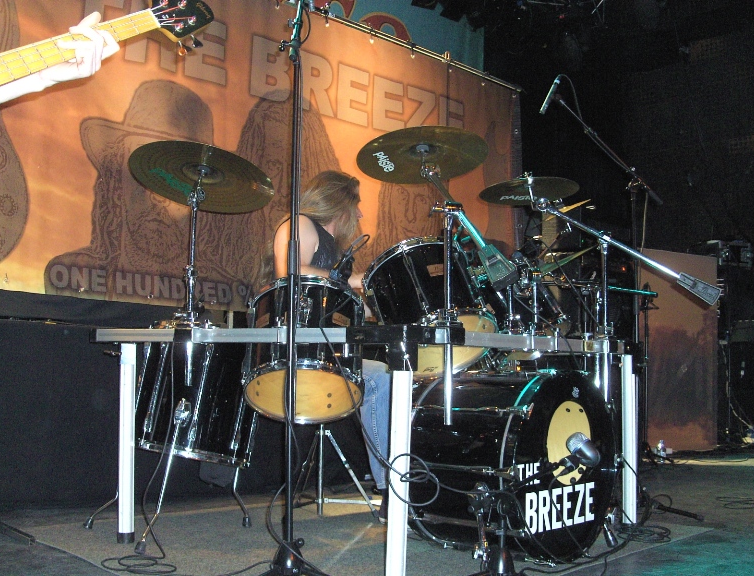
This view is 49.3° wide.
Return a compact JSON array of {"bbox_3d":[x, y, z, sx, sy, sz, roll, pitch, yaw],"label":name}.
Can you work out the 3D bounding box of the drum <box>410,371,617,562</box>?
[{"bbox_3d":[0.426,0.564,2.685,0.470,0.595,0.595,-4,-7,44],"label":"drum"}]

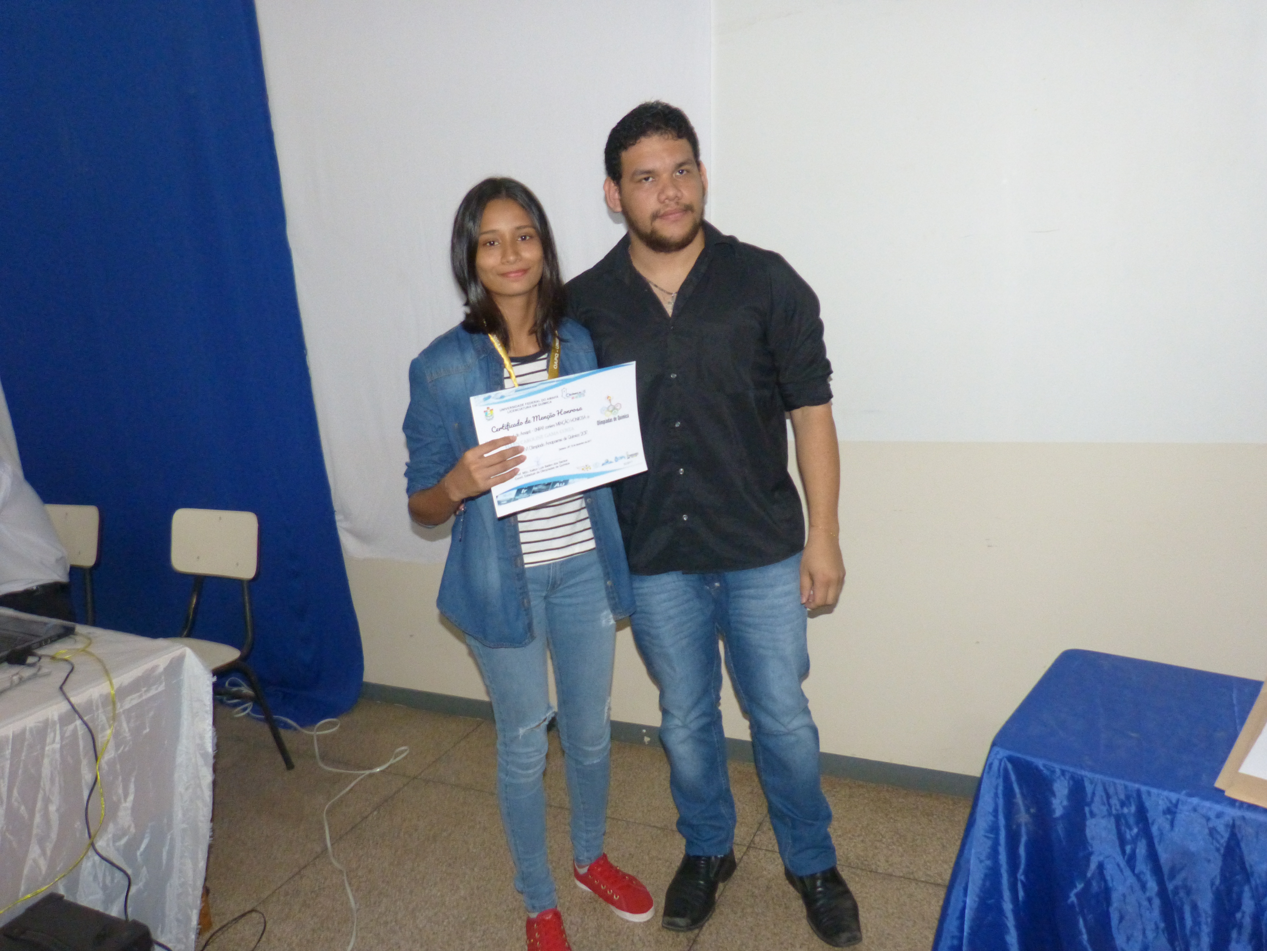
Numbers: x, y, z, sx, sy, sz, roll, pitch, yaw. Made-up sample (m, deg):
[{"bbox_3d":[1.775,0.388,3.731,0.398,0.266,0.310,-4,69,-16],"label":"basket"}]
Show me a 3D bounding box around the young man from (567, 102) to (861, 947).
[{"bbox_3d":[0.145,0.121,1.908,0.570,1.695,0.400,-2,13,13],"label":"young man"}]

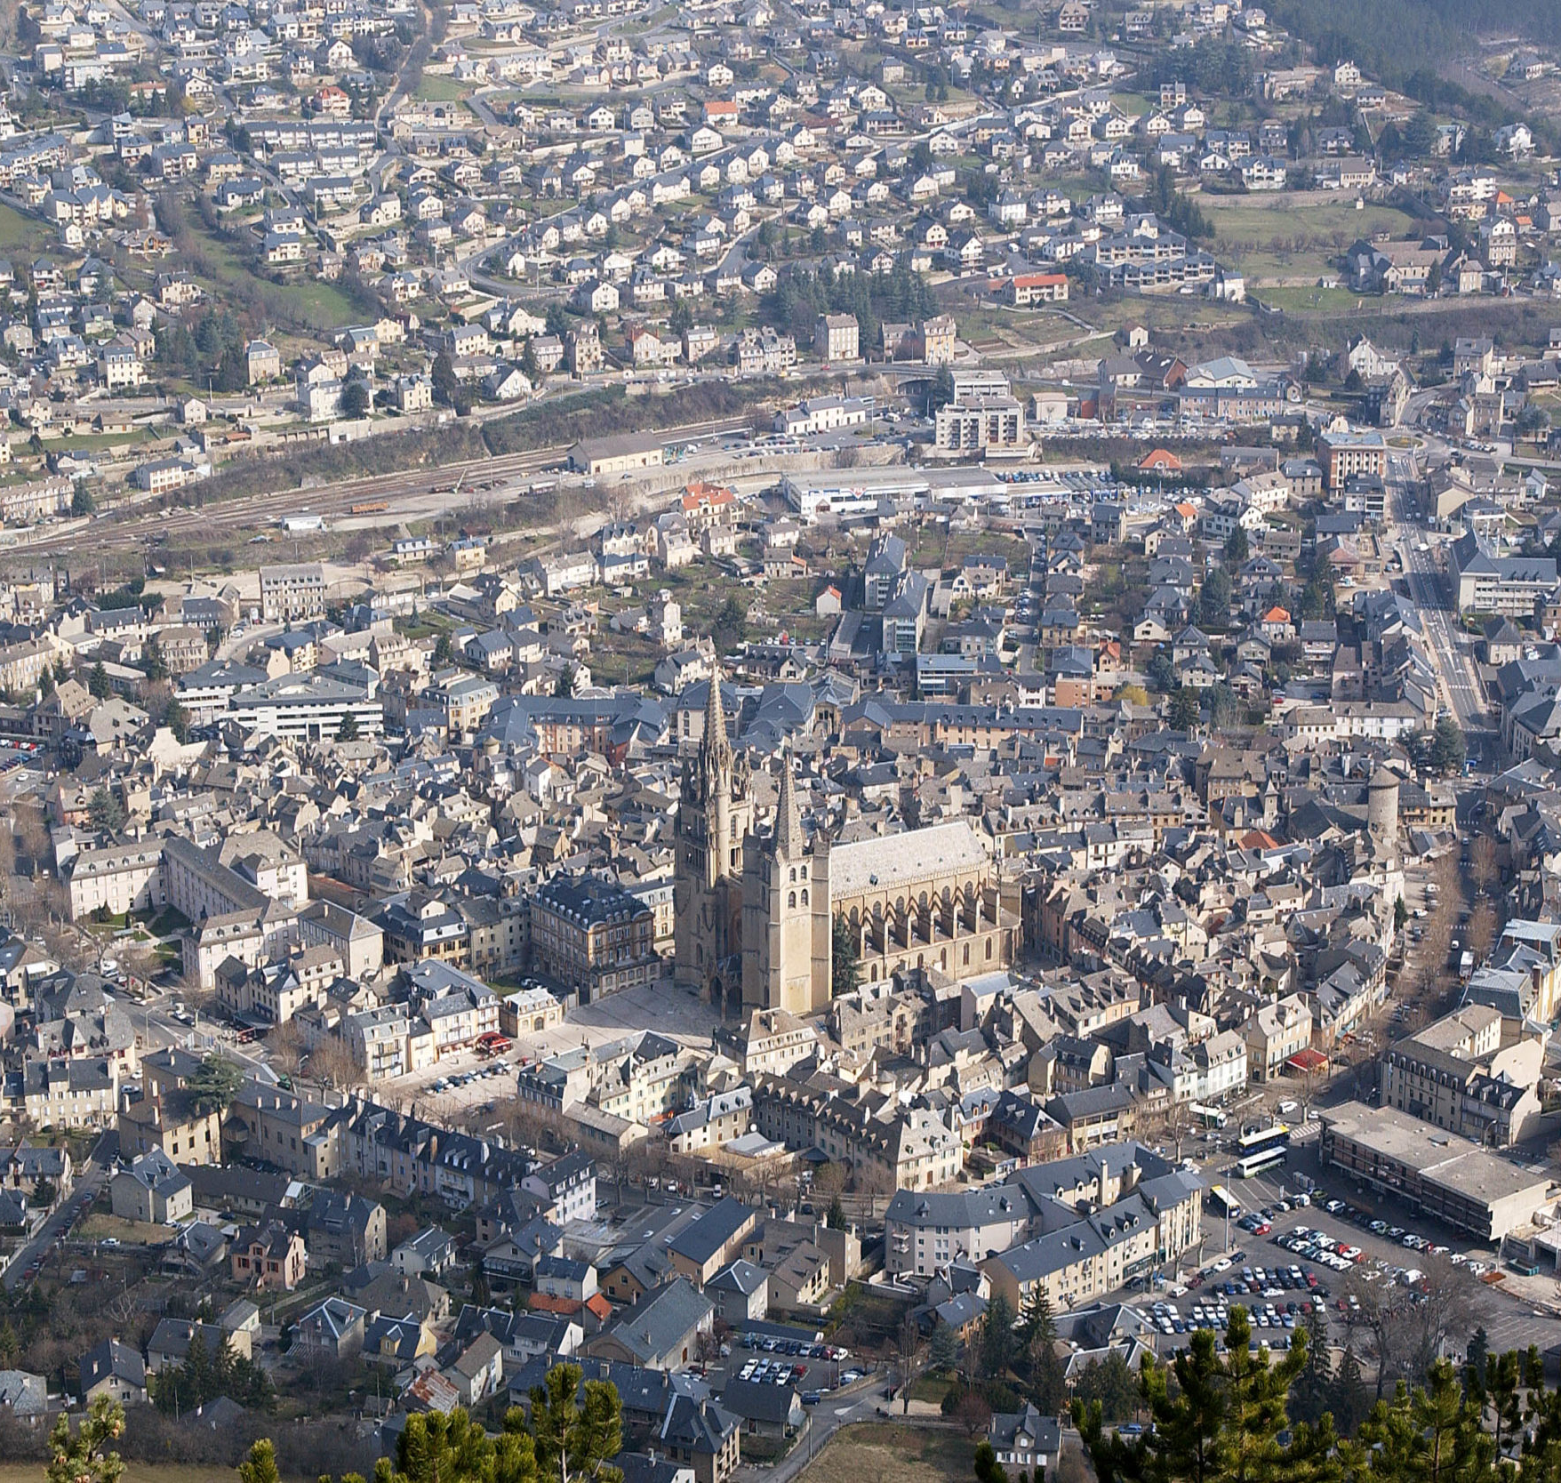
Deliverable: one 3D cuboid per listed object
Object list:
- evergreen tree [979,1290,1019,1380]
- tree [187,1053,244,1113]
[{"bbox_3d":[41.660,112.260,747.300,7.600,19.110,7.600,0,19,0],"label":"evergreen tree"},{"bbox_3d":[-123.100,76.730,859.290,12.200,19.390,12.200,0,19,0],"label":"tree"}]

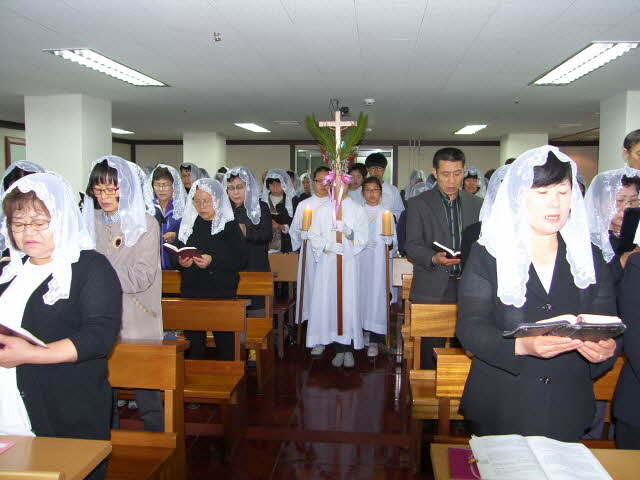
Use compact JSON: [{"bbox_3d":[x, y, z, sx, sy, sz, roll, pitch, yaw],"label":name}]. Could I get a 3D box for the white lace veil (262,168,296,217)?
[{"bbox_3d":[-0.414,-0.474,5.164,0.350,0.460,0.290,1,6,7],"label":"white lace veil"}]

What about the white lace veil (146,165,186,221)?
[{"bbox_3d":[-1.141,-0.346,3.850,0.300,0.410,0.310,0,6,2],"label":"white lace veil"}]

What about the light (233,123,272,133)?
[{"bbox_3d":[-0.999,-1.705,7.738,0.290,0.090,1.220,1,6,7],"label":"light"}]

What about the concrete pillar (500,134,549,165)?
[{"bbox_3d":[3.334,-0.567,8.609,0.570,2.330,0.560,1,6,7],"label":"concrete pillar"}]

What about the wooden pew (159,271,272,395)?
[{"bbox_3d":[-1.111,0.664,4.092,1.500,0.800,0.560,1,6,7],"label":"wooden pew"}]

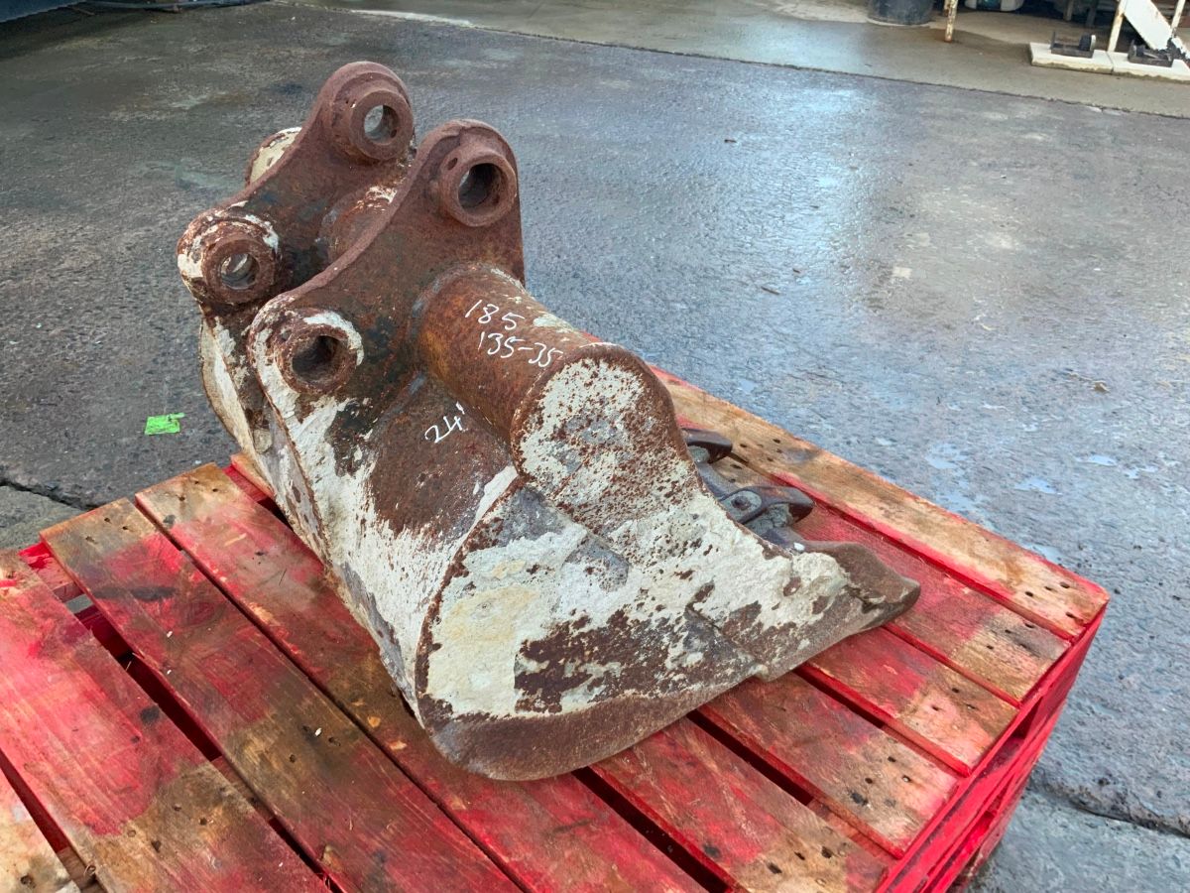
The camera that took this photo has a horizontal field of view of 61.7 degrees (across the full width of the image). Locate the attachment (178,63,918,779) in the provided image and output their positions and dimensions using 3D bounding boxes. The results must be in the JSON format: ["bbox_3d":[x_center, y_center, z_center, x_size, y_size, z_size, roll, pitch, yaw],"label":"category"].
[{"bbox_3d":[-0.045,-0.102,1.083,0.690,0.597,0.605,-19,40,-30],"label":"attachment"}]

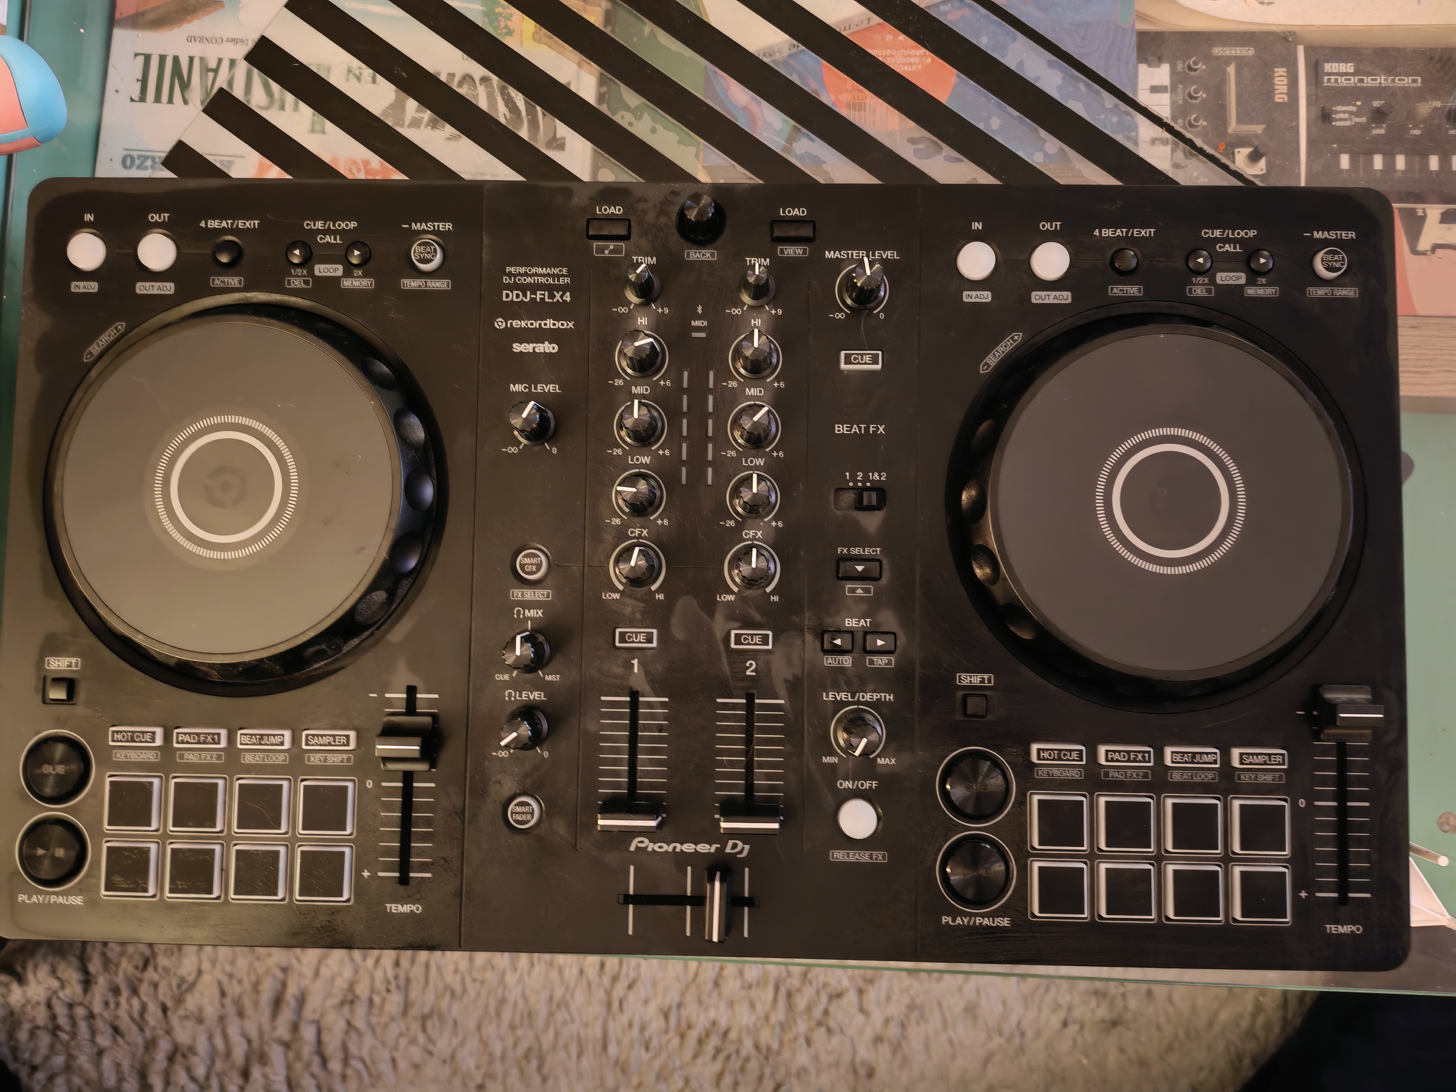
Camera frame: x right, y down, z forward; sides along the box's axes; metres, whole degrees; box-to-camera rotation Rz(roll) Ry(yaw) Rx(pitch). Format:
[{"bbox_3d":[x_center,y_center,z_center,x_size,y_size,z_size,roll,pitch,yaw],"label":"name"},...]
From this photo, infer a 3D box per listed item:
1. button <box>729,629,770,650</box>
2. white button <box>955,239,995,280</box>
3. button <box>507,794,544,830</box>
[{"bbox_3d":[0.008,0.032,0.388,0.014,0.003,0.007,1,86,1],"label":"button"},{"bbox_3d":[0.086,-0.099,0.394,0.013,0.004,0.013,1,86,1],"label":"white button"},{"bbox_3d":[-0.070,0.091,0.386,0.011,0.004,0.011,1,86,1],"label":"button"}]

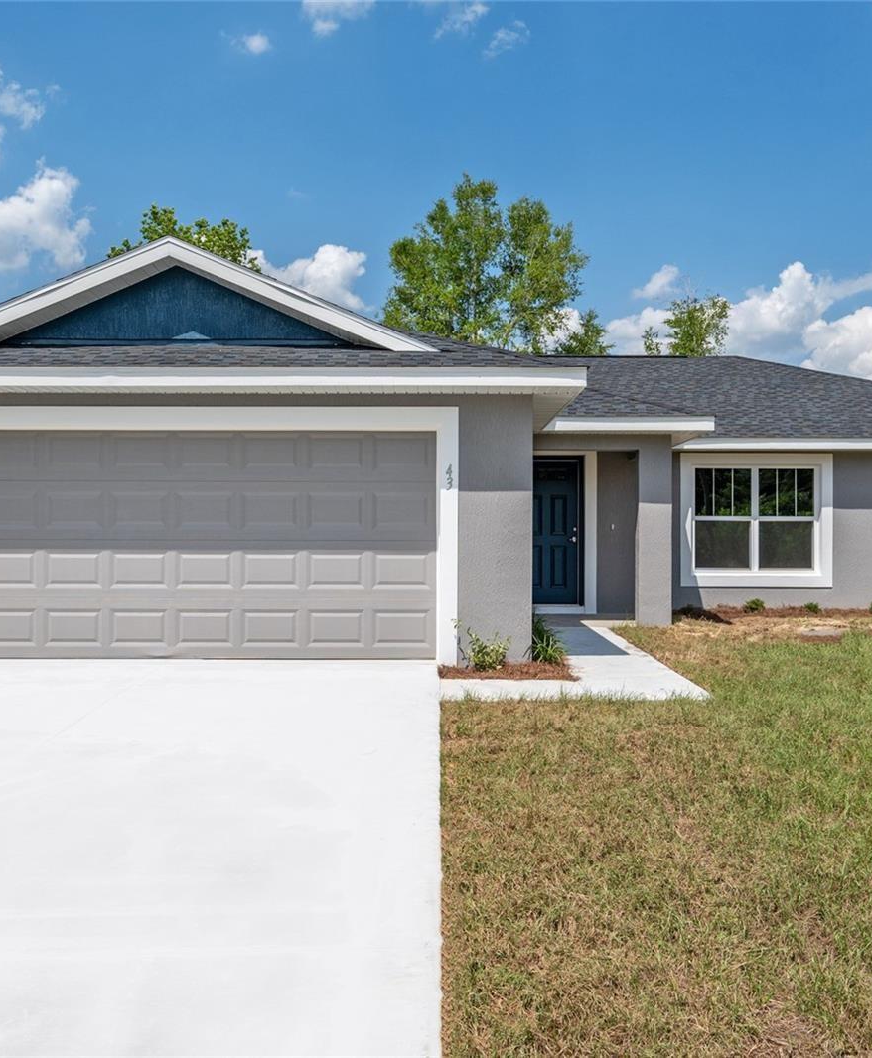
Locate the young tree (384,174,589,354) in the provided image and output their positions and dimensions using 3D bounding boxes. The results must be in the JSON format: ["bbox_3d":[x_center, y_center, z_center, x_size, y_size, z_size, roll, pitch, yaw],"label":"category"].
[{"bbox_3d":[1.900,-6.050,37.000,7.900,14.900,7.600,0,0,0],"label":"young tree"}]

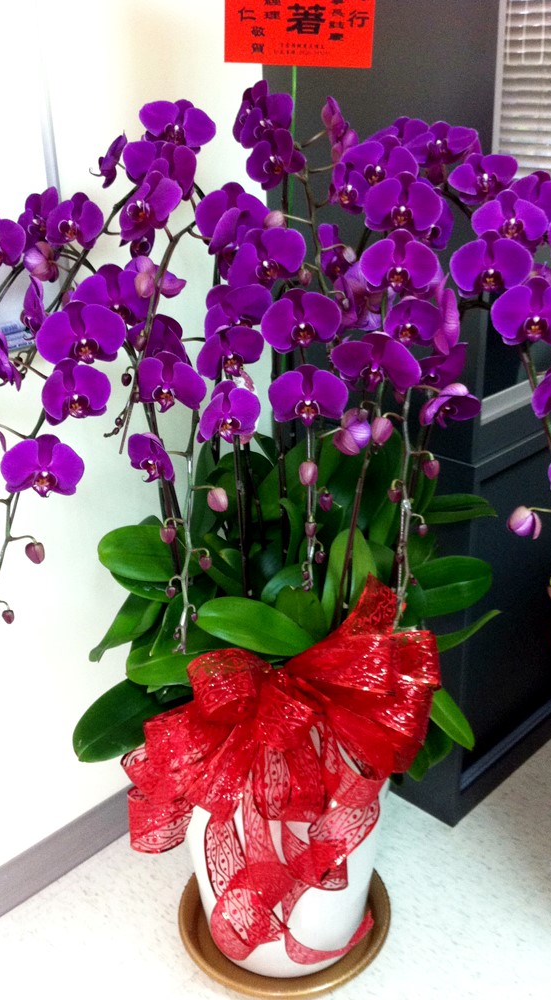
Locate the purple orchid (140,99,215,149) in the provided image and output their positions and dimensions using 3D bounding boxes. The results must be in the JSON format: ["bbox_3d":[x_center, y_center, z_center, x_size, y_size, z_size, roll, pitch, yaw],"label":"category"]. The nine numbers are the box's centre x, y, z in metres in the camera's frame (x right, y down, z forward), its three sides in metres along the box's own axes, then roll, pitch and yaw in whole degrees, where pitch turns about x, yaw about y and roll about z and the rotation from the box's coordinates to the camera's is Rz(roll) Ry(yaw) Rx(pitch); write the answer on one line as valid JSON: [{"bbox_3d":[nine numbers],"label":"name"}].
[{"bbox_3d":[-0.122,-0.467,1.260,0.094,0.064,0.042,12,28,-11],"label":"purple orchid"}]

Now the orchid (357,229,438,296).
[{"bbox_3d":[0.147,-0.283,1.200,0.096,0.077,0.045,0,27,6],"label":"orchid"}]

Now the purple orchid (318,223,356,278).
[{"bbox_3d":[0.080,-0.314,1.280,0.045,0.070,0.080,26,20,39],"label":"purple orchid"}]

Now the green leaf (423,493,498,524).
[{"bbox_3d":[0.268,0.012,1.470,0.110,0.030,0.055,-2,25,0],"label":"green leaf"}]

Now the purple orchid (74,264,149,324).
[{"bbox_3d":[-0.203,-0.252,1.250,0.100,0.085,0.045,-8,15,-4],"label":"purple orchid"}]

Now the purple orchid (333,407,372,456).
[{"bbox_3d":[0.093,-0.083,1.220,0.042,0.050,0.041,14,7,-29],"label":"purple orchid"}]

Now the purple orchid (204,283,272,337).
[{"bbox_3d":[-0.047,-0.240,1.280,0.086,0.074,0.042,-21,27,1],"label":"purple orchid"}]

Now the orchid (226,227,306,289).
[{"bbox_3d":[-0.011,-0.283,1.180,0.092,0.072,0.040,-18,23,8],"label":"orchid"}]

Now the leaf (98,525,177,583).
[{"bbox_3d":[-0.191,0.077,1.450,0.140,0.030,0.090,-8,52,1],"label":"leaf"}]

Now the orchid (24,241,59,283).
[{"bbox_3d":[-0.308,-0.314,1.330,0.042,0.050,0.042,-21,13,13],"label":"orchid"}]

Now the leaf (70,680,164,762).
[{"bbox_3d":[-0.227,0.318,1.460,0.130,0.075,0.080,-13,27,-23],"label":"leaf"}]

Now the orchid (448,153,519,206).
[{"bbox_3d":[0.266,-0.408,1.290,0.088,0.067,0.040,-12,18,11],"label":"orchid"}]

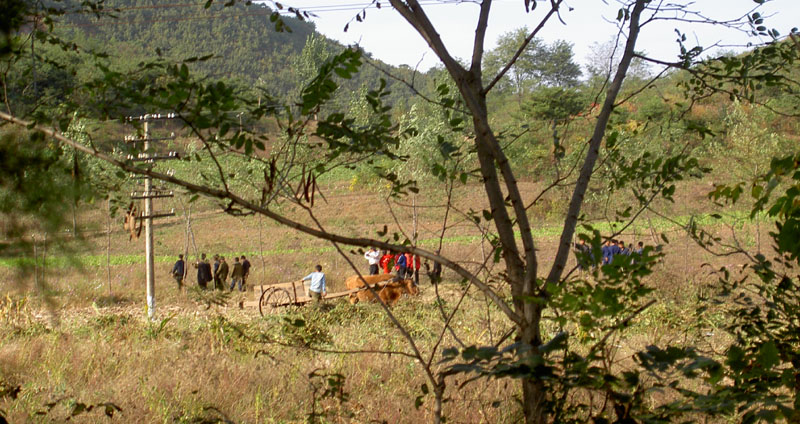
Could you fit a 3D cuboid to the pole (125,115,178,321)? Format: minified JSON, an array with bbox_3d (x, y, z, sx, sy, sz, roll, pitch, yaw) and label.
[{"bbox_3d":[-7.880,0.172,84.000,1.700,6.500,0.280,-2,1,0],"label":"pole"}]

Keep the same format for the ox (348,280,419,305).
[{"bbox_3d":[-0.514,2.553,81.000,2.150,1.320,0.580,-2,1,11],"label":"ox"}]

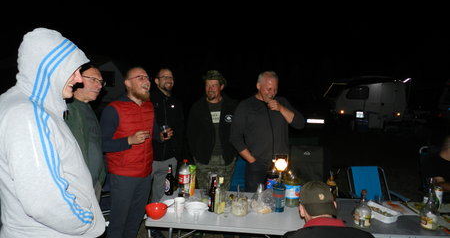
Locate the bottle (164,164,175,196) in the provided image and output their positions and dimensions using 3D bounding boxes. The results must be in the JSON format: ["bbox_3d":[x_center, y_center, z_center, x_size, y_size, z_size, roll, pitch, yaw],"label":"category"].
[{"bbox_3d":[-0.485,0.533,2.606,0.073,0.258,0.073,1,6,0],"label":"bottle"}]

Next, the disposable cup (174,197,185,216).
[{"bbox_3d":[-0.337,0.656,2.245,0.079,0.106,0.079,0,5,0],"label":"disposable cup"}]

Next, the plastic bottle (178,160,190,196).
[{"bbox_3d":[-0.349,0.510,2.576,0.098,0.318,0.098,1,6,0],"label":"plastic bottle"}]

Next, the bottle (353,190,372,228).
[{"bbox_3d":[0.948,0.607,2.058,0.108,0.241,0.108,0,5,0],"label":"bottle"}]

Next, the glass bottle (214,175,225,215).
[{"bbox_3d":[-0.035,0.575,2.261,0.079,0.266,0.079,0,5,0],"label":"glass bottle"}]

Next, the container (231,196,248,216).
[{"bbox_3d":[0.113,0.657,2.254,0.128,0.108,0.128,0,5,0],"label":"container"}]

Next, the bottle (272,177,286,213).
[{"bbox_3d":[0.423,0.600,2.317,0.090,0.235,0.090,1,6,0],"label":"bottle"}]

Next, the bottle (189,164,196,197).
[{"bbox_3d":[-0.286,0.543,2.648,0.069,0.271,0.069,0,5,0],"label":"bottle"}]

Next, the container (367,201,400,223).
[{"bbox_3d":[1.195,0.713,2.307,0.130,0.050,0.265,0,7,-12],"label":"container"}]

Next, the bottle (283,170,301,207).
[{"bbox_3d":[0.555,0.565,2.429,0.120,0.285,0.120,1,6,0],"label":"bottle"}]

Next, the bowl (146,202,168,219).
[{"bbox_3d":[-0.490,0.674,2.164,0.156,0.084,0.156,0,5,0],"label":"bowl"}]

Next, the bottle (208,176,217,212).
[{"bbox_3d":[-0.098,0.575,2.284,0.064,0.265,0.064,1,6,0],"label":"bottle"}]

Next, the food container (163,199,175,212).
[{"bbox_3d":[-0.409,0.677,2.310,0.172,0.054,0.172,0,5,0],"label":"food container"}]

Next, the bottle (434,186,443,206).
[{"bbox_3d":[1.772,0.647,2.471,0.062,0.175,0.062,6,8,35],"label":"bottle"}]

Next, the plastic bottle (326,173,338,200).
[{"bbox_3d":[0.916,0.579,2.550,0.085,0.250,0.085,1,6,0],"label":"plastic bottle"}]

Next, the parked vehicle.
[{"bbox_3d":[6.300,-0.830,13.900,3.700,2.500,2.100,1,5,17],"label":"parked vehicle"}]

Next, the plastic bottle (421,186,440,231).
[{"bbox_3d":[1.446,0.625,2.098,0.107,0.285,0.107,6,8,34],"label":"plastic bottle"}]

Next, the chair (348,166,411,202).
[{"bbox_3d":[1.478,0.909,3.020,0.512,0.778,0.512,0,5,-3],"label":"chair"}]

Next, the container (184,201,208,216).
[{"bbox_3d":[-0.208,0.683,2.257,0.174,0.057,0.174,0,5,0],"label":"container"}]

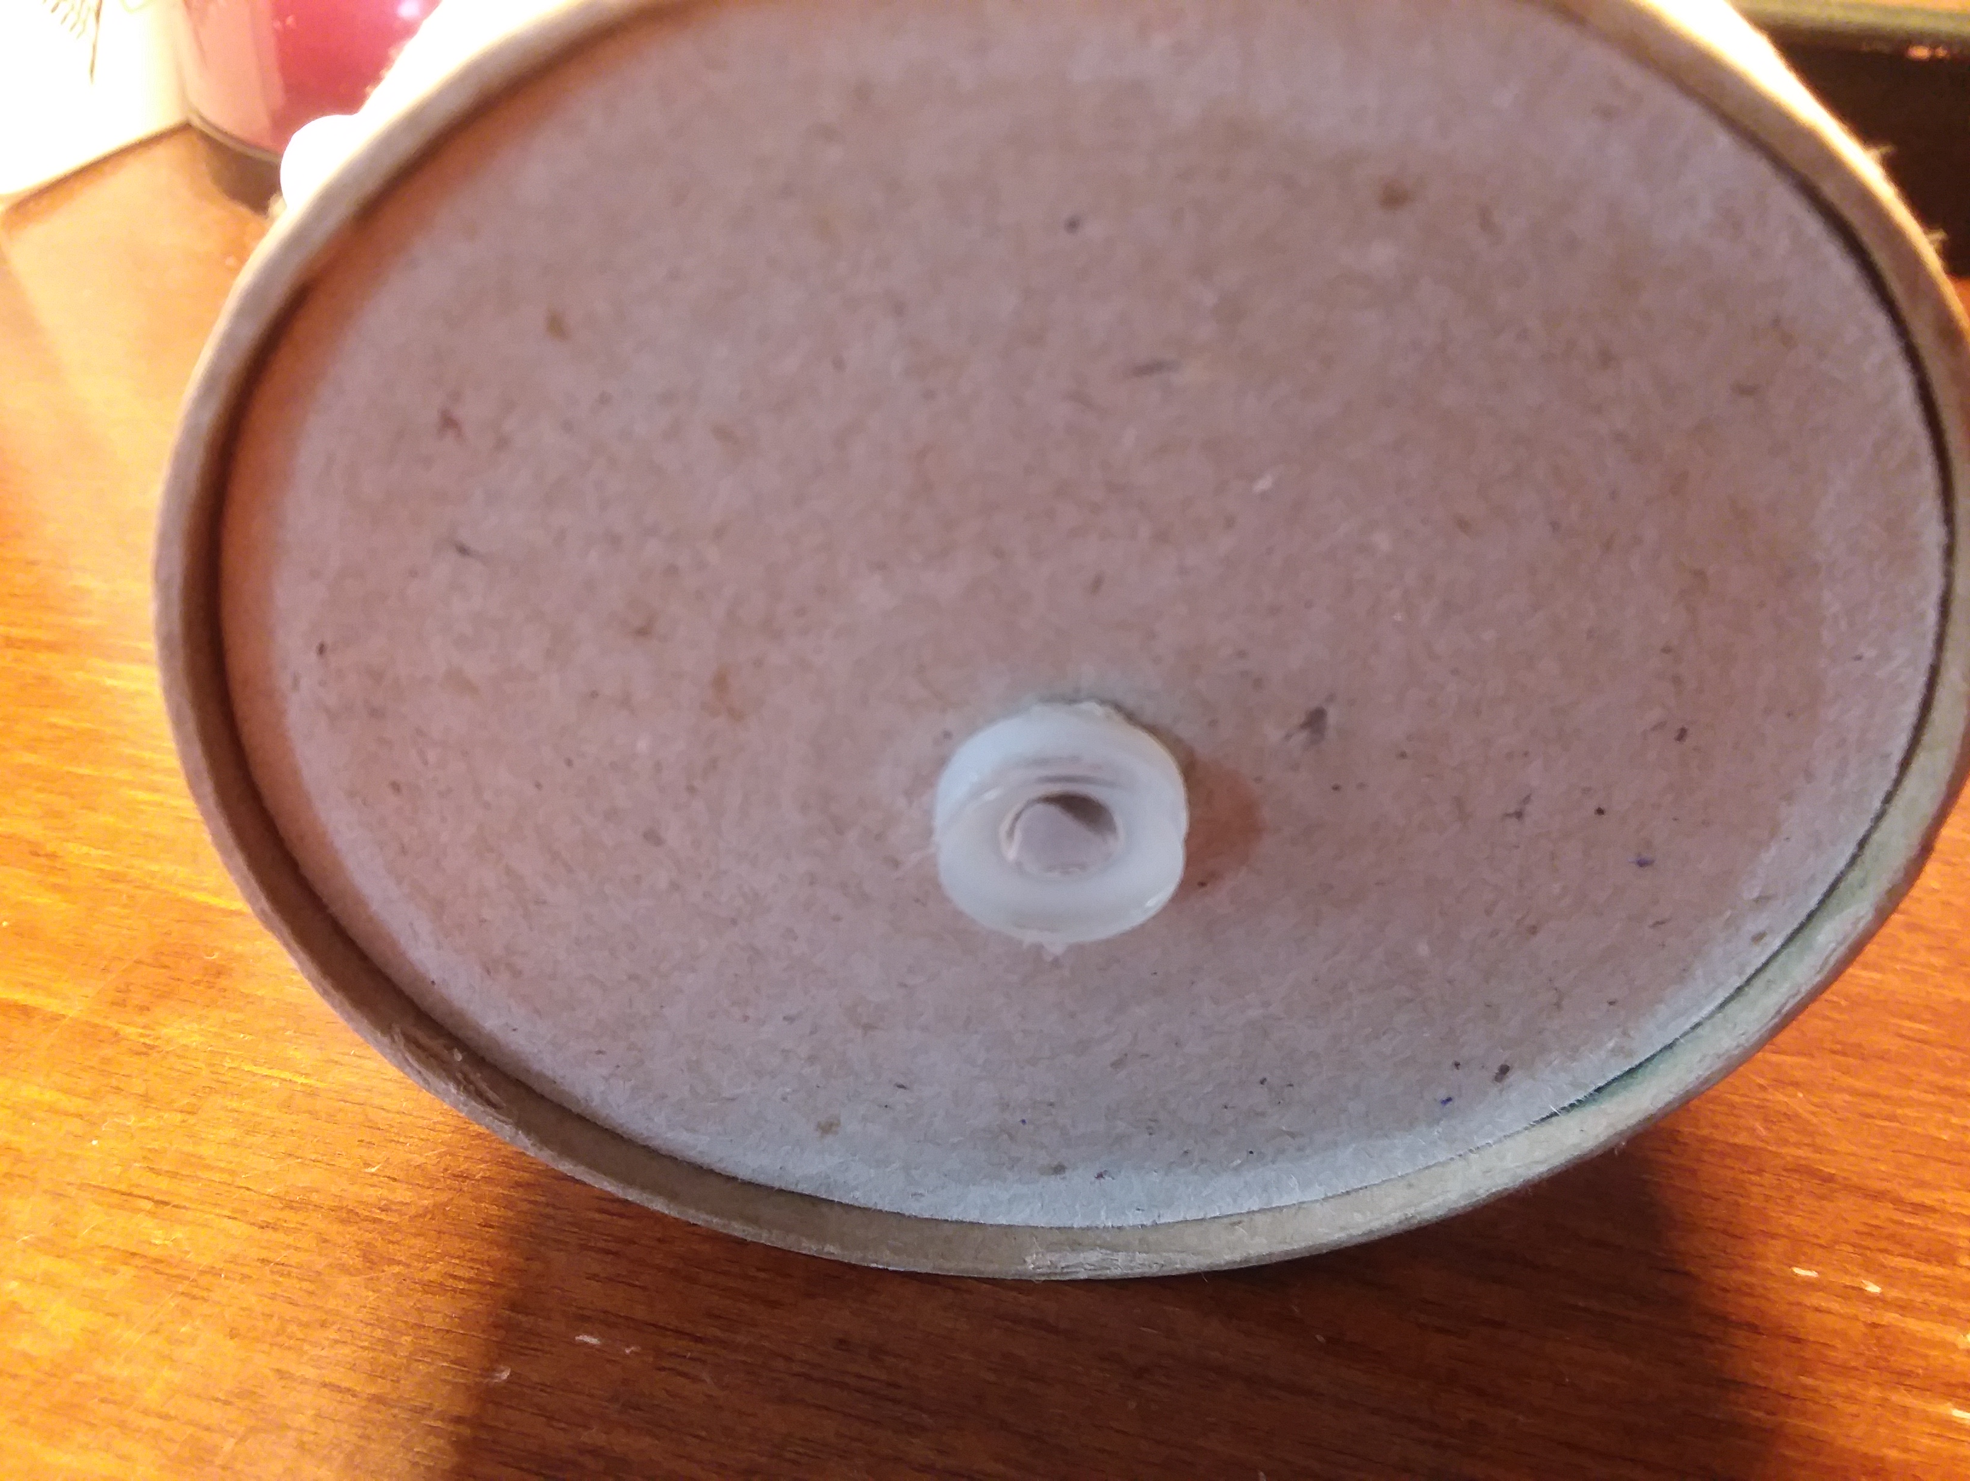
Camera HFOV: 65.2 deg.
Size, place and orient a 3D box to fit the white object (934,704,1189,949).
[{"bbox_3d":[0.005,0.006,0.101,0.017,0.017,0.005,1,42,1],"label":"white object"}]

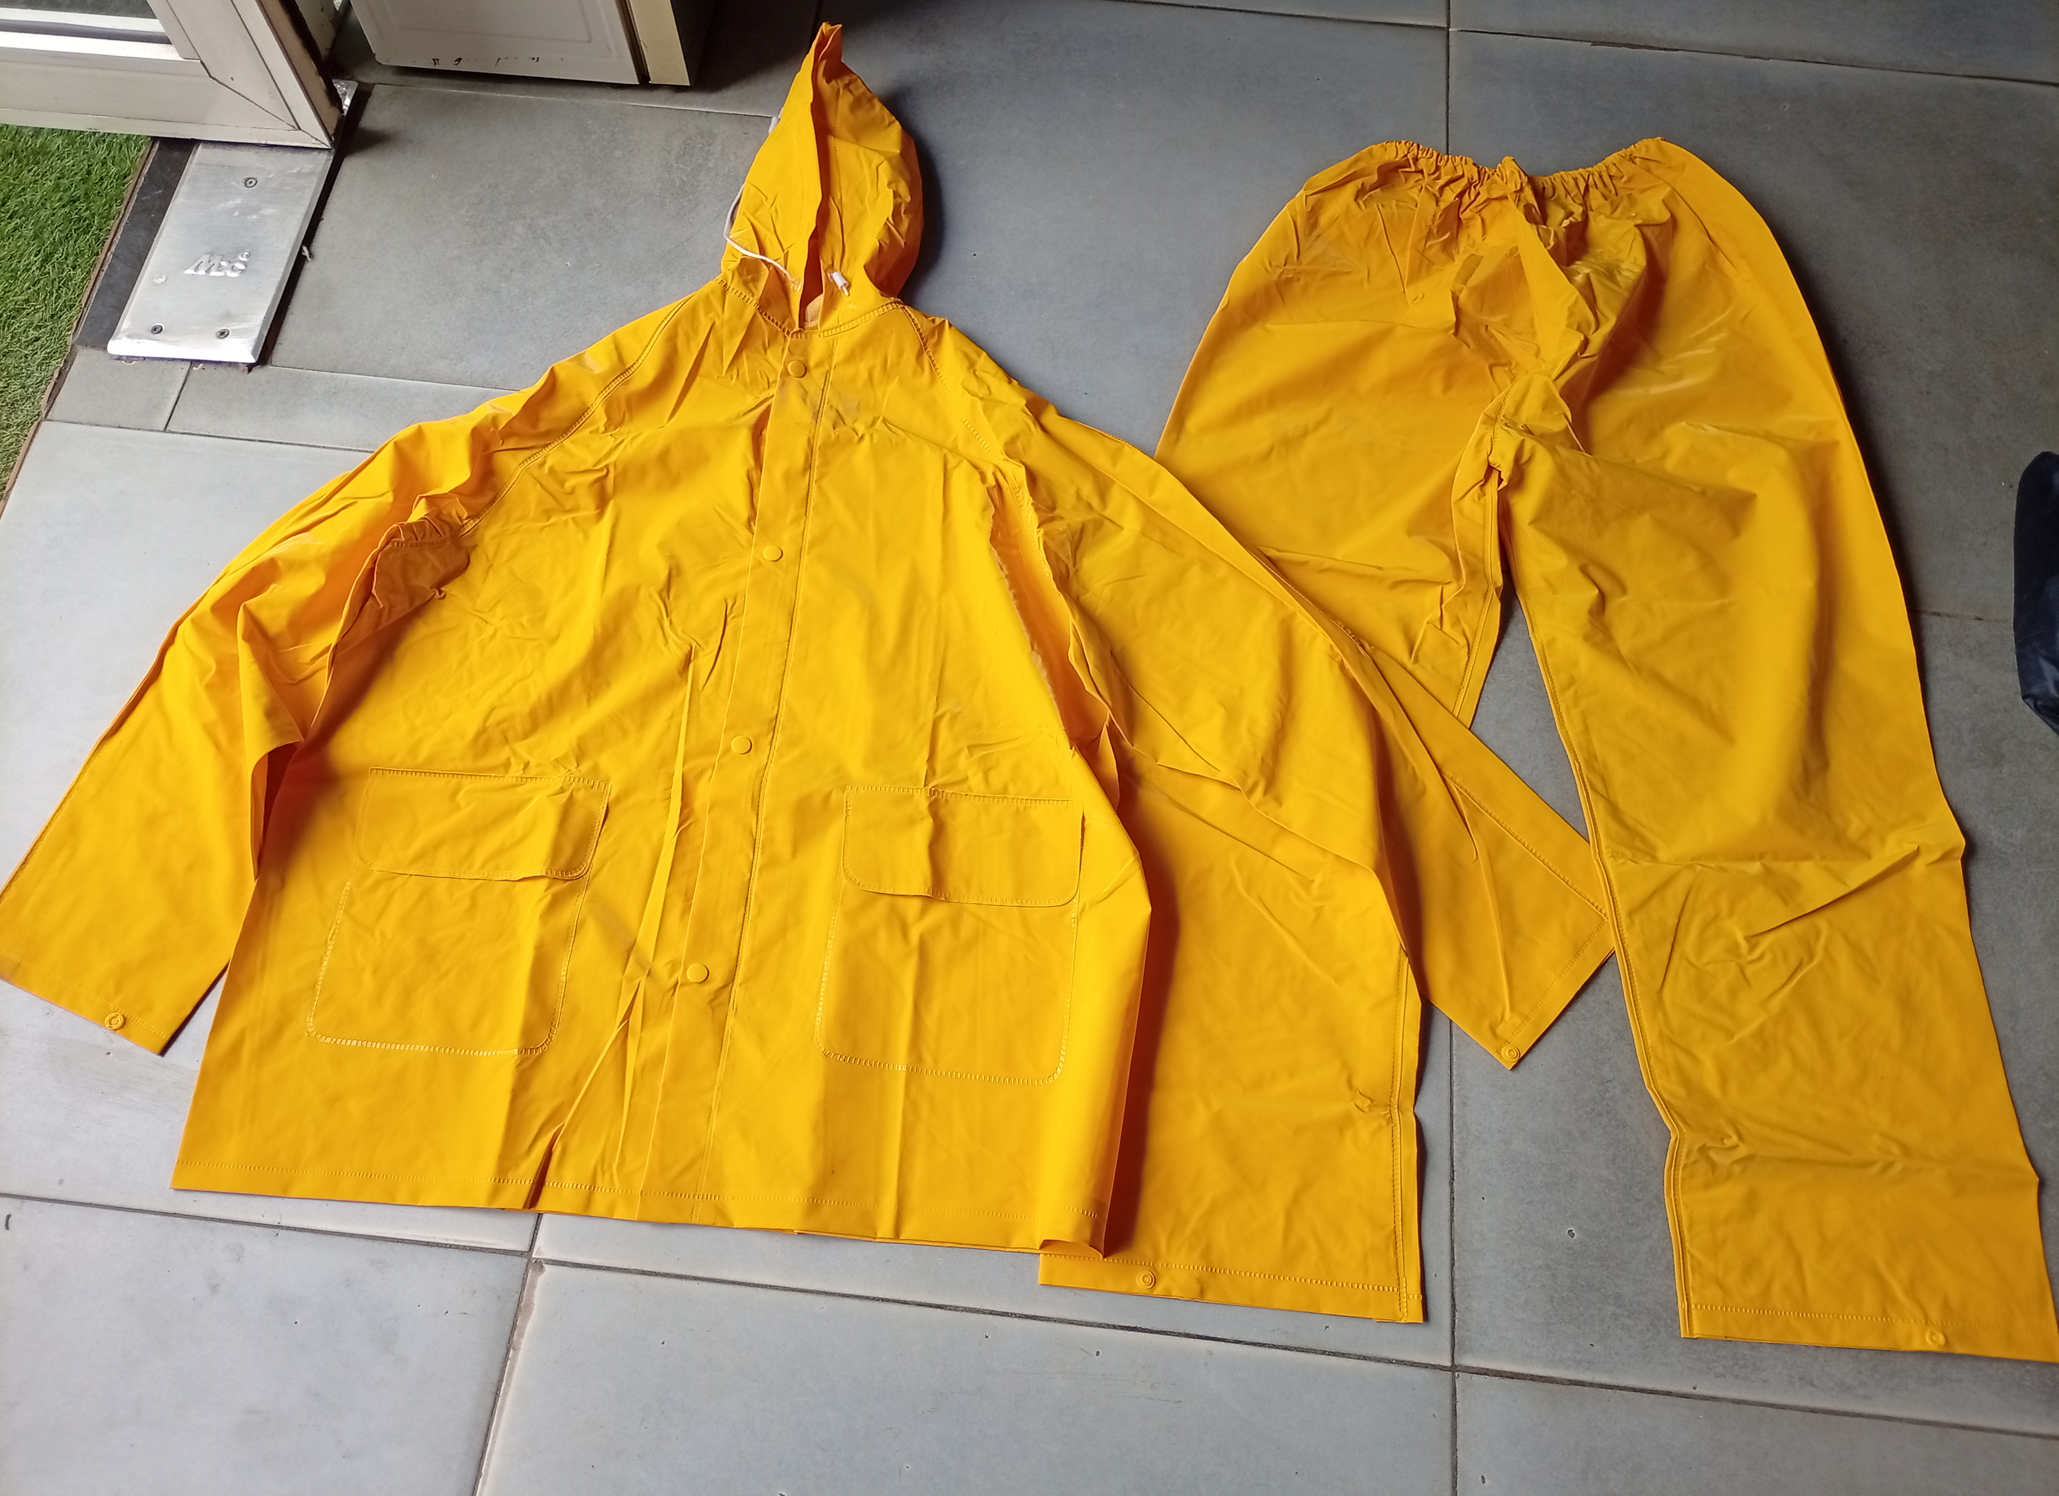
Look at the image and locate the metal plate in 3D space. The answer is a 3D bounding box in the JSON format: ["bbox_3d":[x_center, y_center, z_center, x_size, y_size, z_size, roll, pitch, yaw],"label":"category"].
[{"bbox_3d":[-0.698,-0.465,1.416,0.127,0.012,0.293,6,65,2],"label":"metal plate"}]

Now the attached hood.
[{"bbox_3d":[-0.169,-0.500,1.386,0.160,0.105,0.305,2,65,0],"label":"attached hood"}]

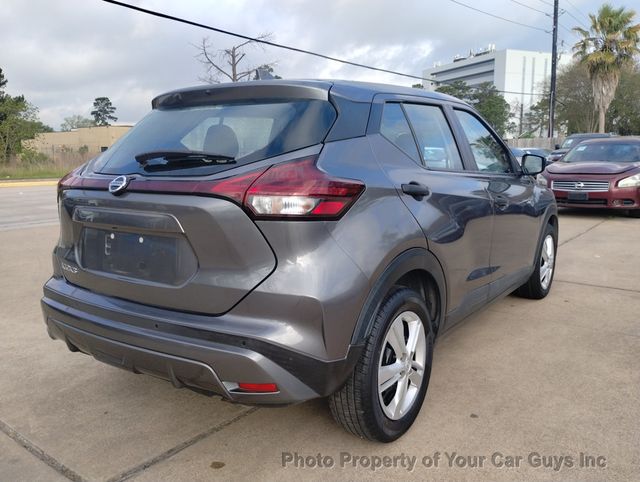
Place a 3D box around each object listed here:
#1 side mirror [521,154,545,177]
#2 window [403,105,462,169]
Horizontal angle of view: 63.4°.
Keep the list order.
[{"bbox_3d":[1.439,-0.509,3.501,0.180,0.152,0.135,5,11,35],"label":"side mirror"},{"bbox_3d":[0.578,-0.513,2.585,0.050,0.345,0.540,-17,-2,36],"label":"window"}]

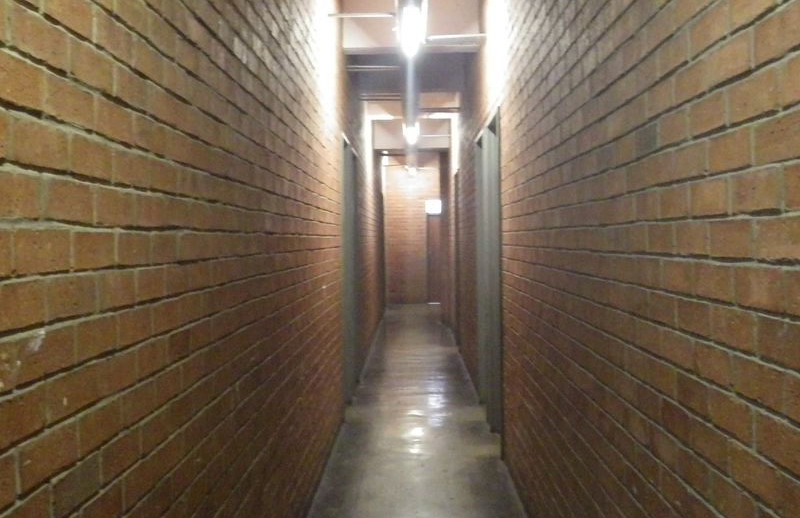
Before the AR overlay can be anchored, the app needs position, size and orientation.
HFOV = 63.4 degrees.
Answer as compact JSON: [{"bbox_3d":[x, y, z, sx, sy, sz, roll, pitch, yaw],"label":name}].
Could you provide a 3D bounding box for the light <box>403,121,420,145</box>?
[{"bbox_3d":[0.165,-1.799,9.300,0.230,0.150,1.250,0,2,1],"label":"light"}]

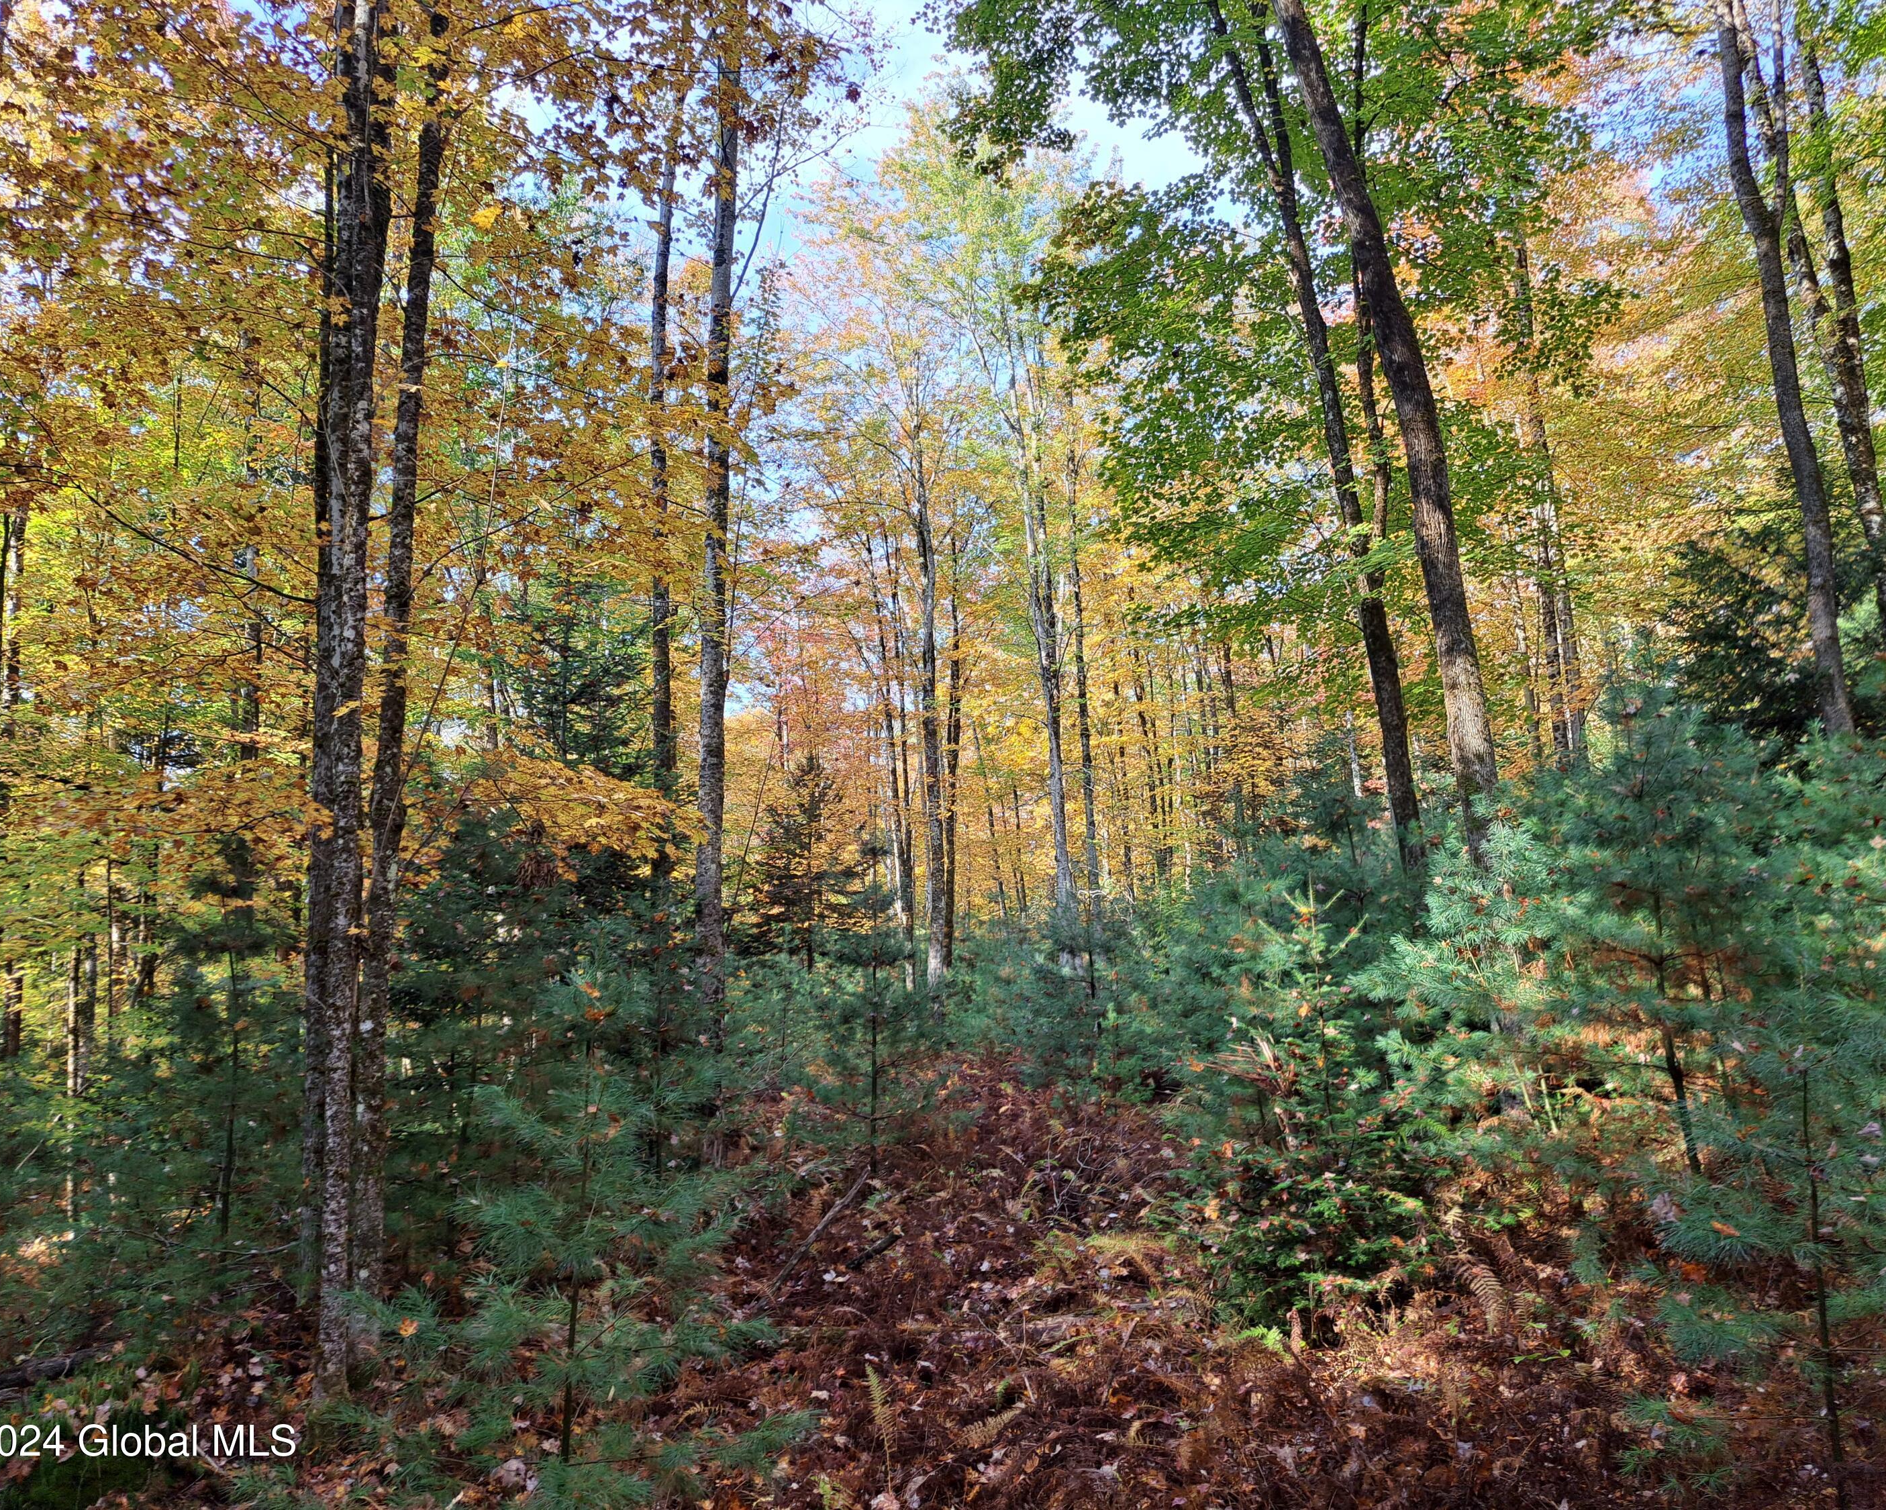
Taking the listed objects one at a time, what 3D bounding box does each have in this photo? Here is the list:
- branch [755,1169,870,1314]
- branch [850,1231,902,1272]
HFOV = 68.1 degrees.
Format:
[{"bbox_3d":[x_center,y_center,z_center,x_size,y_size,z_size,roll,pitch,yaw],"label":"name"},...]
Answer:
[{"bbox_3d":[-0.542,2.123,6.250,0.070,0.075,1.929,-3,-2,10],"label":"branch"},{"bbox_3d":[-0.290,2.136,6.025,0.055,0.060,0.495,-4,-4,21],"label":"branch"}]

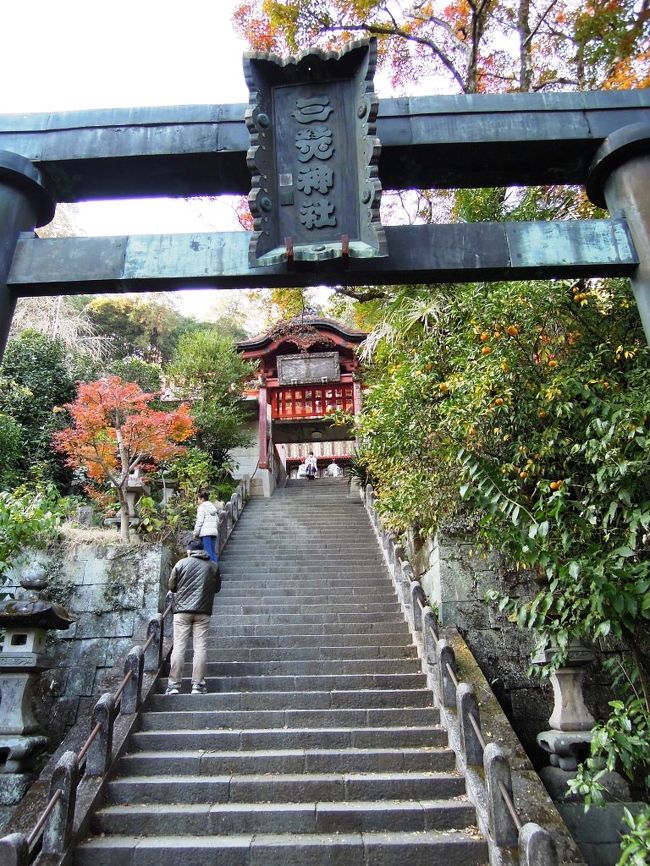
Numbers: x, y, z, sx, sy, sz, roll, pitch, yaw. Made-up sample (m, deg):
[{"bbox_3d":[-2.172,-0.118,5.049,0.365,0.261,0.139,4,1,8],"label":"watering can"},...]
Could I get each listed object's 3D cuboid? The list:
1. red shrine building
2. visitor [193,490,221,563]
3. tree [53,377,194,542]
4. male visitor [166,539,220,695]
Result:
[{"bbox_3d":[-0.419,-0.338,18.516,3.930,5.285,4.000,-2,-21,4],"label":"red shrine building"},{"bbox_3d":[-2.007,1.767,10.300,0.420,1.618,0.520,-19,-27,39],"label":"visitor"},{"bbox_3d":[-3.260,0.348,9.649,2.280,2.804,2.100,-1,-21,0],"label":"tree"},{"bbox_3d":[-1.497,2.055,6.843,0.600,1.715,0.420,4,-22,-13],"label":"male visitor"}]

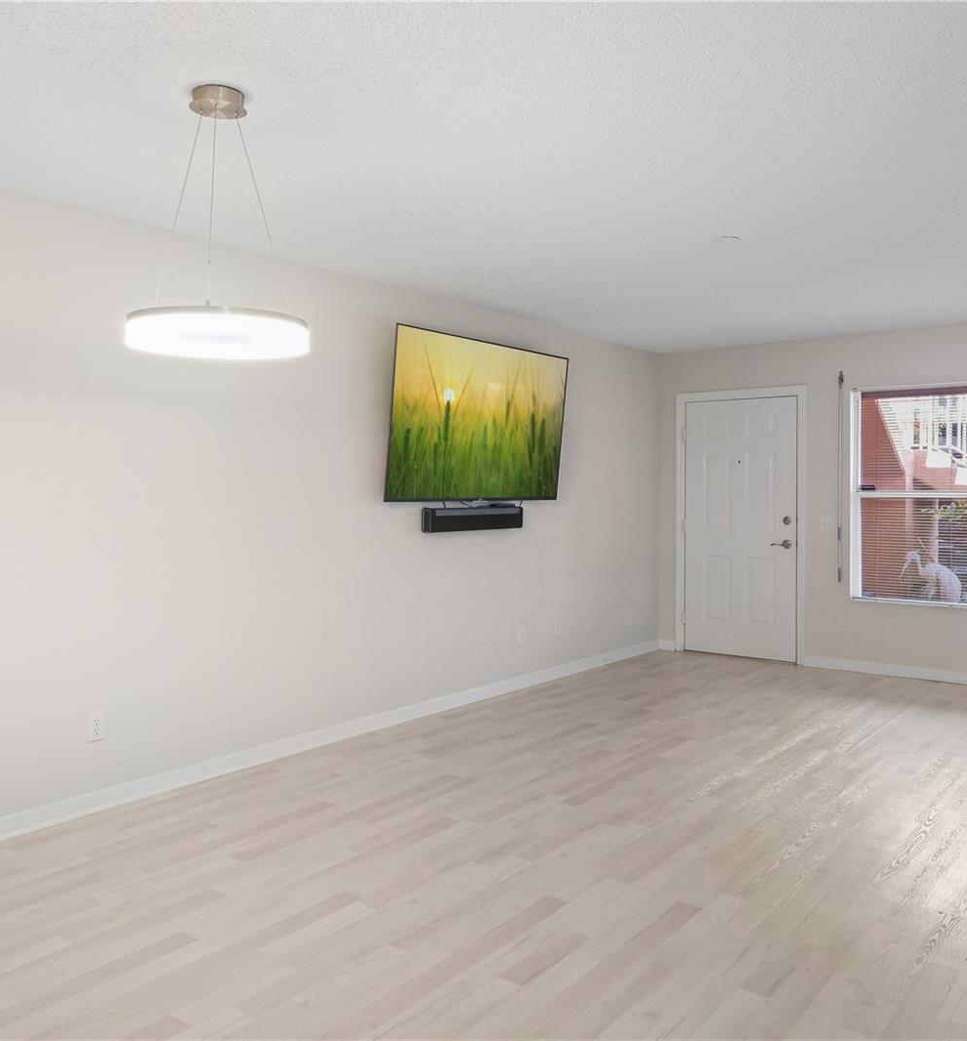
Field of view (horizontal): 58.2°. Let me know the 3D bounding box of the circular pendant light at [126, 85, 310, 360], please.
[{"bbox_3d":[-0.774,-0.875,2.547,0.515,0.725,0.515,0,2,0],"label":"circular pendant light"}]

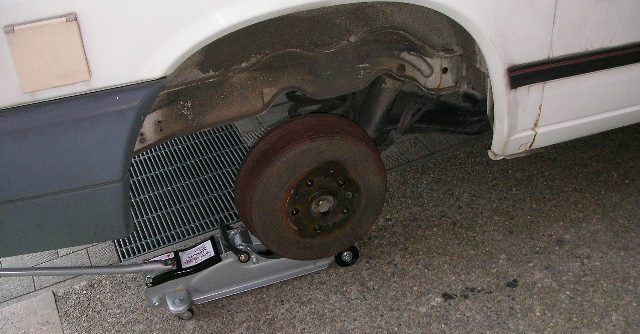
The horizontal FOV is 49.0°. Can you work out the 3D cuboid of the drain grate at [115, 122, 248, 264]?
[{"bbox_3d":[-0.379,0.040,1.914,0.425,0.030,0.440,-18,46,-18],"label":"drain grate"}]

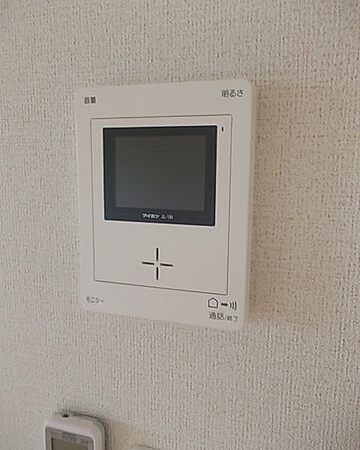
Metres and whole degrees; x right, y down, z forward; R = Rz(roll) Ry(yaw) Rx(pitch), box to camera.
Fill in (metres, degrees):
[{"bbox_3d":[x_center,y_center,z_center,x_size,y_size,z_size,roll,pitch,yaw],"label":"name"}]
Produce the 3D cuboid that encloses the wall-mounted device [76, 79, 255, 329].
[{"bbox_3d":[-0.013,-0.015,0.296,0.132,0.173,0.023,3,9,17],"label":"wall-mounted device"}]

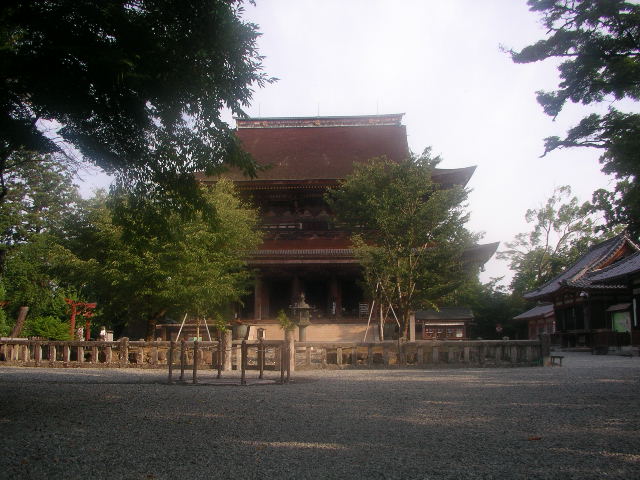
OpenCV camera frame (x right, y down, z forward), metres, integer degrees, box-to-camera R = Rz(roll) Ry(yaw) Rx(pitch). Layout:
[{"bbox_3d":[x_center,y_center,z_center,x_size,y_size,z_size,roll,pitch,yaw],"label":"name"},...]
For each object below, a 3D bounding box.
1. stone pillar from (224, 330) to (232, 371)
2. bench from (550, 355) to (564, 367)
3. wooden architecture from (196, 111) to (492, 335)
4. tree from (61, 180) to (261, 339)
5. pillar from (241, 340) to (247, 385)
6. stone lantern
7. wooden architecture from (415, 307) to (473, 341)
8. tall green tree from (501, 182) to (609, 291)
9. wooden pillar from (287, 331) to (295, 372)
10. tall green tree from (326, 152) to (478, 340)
[{"bbox_3d":[-3.869,4.698,28.930,0.340,1.726,0.340,0,-8,3],"label":"stone pillar"},{"bbox_3d":[11.244,5.757,32.318,0.650,0.546,0.380,0,-8,3],"label":"bench"},{"bbox_3d":[0.314,-1.524,85.999,36.500,29.511,35.000,0,-8,3],"label":"wooden architecture"},{"bbox_3d":[-9.005,1.529,38.144,10.500,9.901,9.500,0,-8,3],"label":"tree"},{"bbox_3d":[-2.402,3.853,21.476,0.180,1.381,0.180,0,-8,3],"label":"pillar"},{"bbox_3d":[-1.236,5.323,45.700,1.400,3.628,1.400,0,-8,3],"label":"stone lantern"},{"bbox_3d":[10.830,7.661,59.511,5.200,3.737,3.600,0,-8,3],"label":"wooden architecture"},{"bbox_3d":[22.522,2.529,66.268,10.500,16.136,9.500,0,-8,3],"label":"tall green tree"},{"bbox_3d":[-1.235,4.689,28.629,0.330,1.662,0.330,0,-8,3],"label":"wooden pillar"},{"bbox_3d":[4.613,0.720,38.255,8.500,11.533,8.000,0,-8,3],"label":"tall green tree"}]

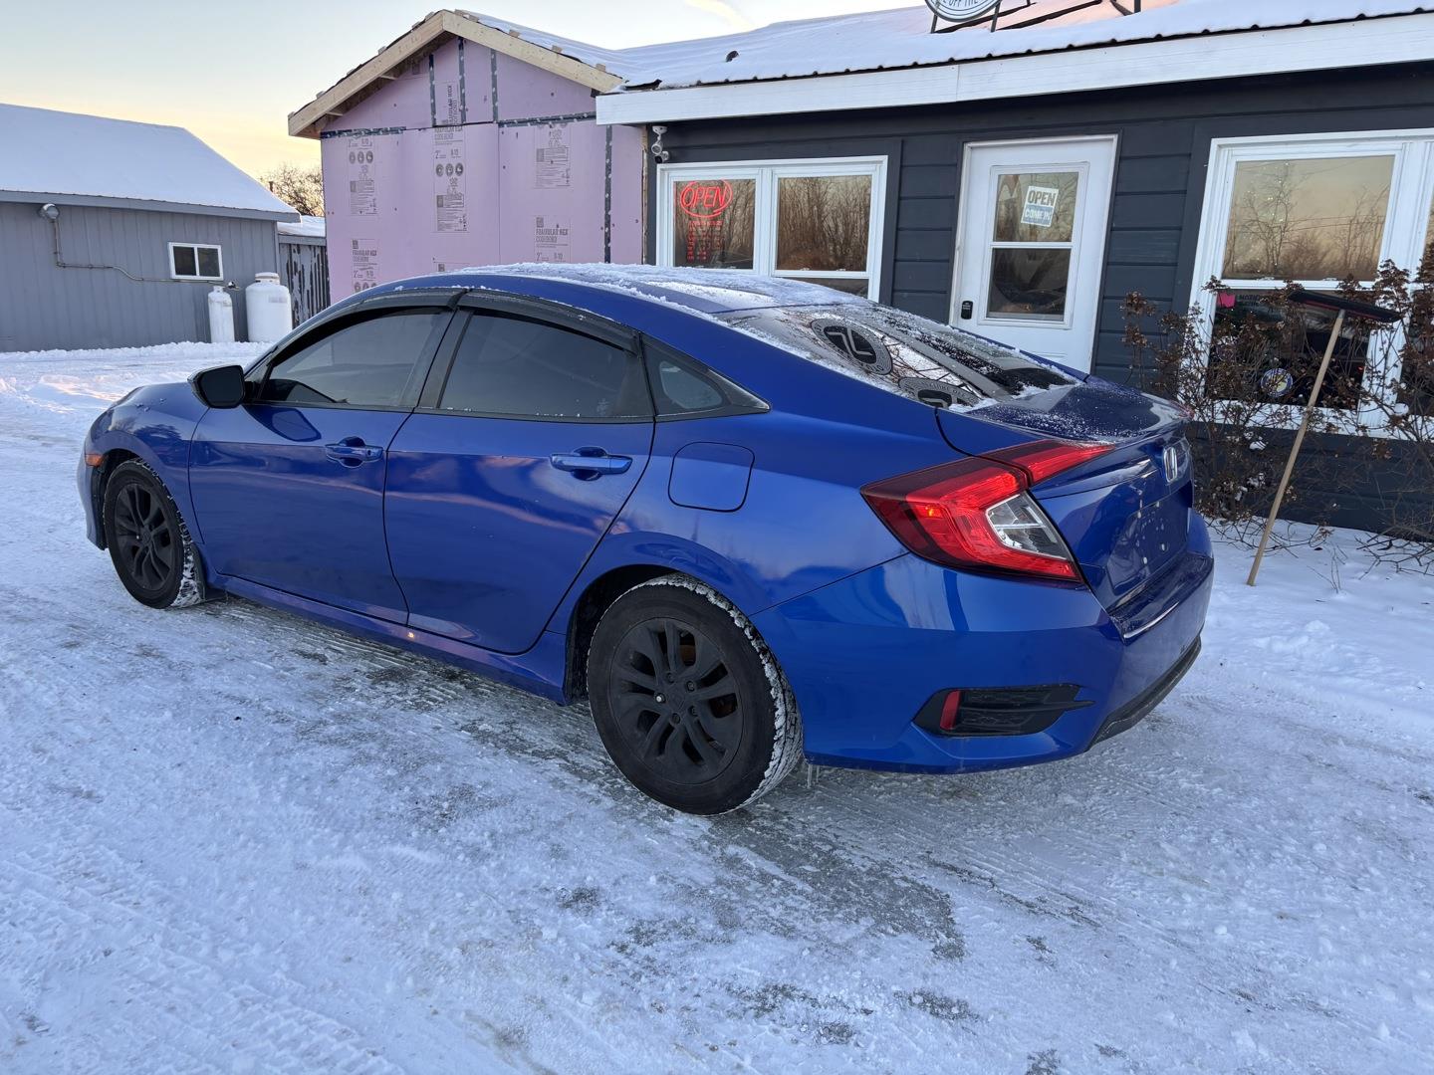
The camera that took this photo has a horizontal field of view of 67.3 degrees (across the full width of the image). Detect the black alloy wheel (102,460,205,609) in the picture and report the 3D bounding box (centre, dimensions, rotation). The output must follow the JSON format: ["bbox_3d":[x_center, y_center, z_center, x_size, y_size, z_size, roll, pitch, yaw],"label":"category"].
[{"bbox_3d":[-2.229,-0.017,4.369,0.640,0.640,0.215,11,16,34],"label":"black alloy wheel"}]

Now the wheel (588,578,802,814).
[{"bbox_3d":[-0.051,0.404,2.831,0.640,0.640,0.215,11,16,34],"label":"wheel"}]

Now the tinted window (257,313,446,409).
[{"bbox_3d":[-1.209,-0.603,3.547,0.870,0.360,0.070,12,-9,36],"label":"tinted window"}]

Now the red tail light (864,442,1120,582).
[{"bbox_3d":[0.605,-0.065,2.403,0.450,0.320,0.380,11,16,34],"label":"red tail light"}]

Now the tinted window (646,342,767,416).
[{"bbox_3d":[-0.041,-0.386,2.699,0.410,0.210,0.060,10,-10,31],"label":"tinted window"}]

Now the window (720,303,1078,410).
[{"bbox_3d":[0.560,-0.571,3.171,0.770,0.120,1.200,28,25,29],"label":"window"}]

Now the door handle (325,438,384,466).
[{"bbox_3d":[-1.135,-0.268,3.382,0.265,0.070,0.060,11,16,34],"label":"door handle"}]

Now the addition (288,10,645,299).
[{"bbox_3d":[-1.197,-2.922,10.789,4.500,3.500,4.000,10,15,33],"label":"addition"}]

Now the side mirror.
[{"bbox_3d":[-1.677,-0.511,3.645,0.140,0.155,0.200,11,16,34],"label":"side mirror"}]

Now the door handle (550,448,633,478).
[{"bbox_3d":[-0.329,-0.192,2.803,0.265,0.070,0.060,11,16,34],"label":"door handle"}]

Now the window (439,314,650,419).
[{"bbox_3d":[-0.479,-0.486,3.017,0.860,0.350,0.070,11,-9,34],"label":"window"}]

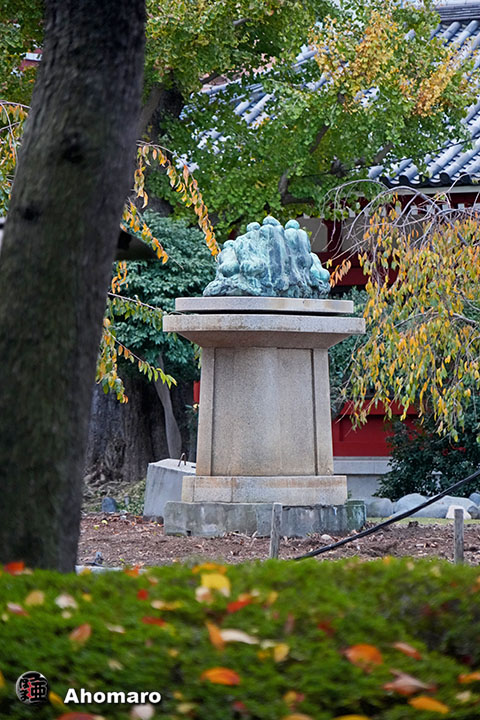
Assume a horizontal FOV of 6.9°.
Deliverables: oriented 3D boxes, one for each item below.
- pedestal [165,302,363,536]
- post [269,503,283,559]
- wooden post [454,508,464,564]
[{"bbox_3d":[0.190,0.447,31.300,1.480,1.870,1.220,0,-1,-10],"label":"pedestal"},{"bbox_3d":[0.238,1.182,26.600,0.060,0.435,0.060,4,-1,-3],"label":"post"},{"bbox_3d":[1.475,1.206,26.600,0.060,0.420,0.060,0,-1,-3],"label":"wooden post"}]

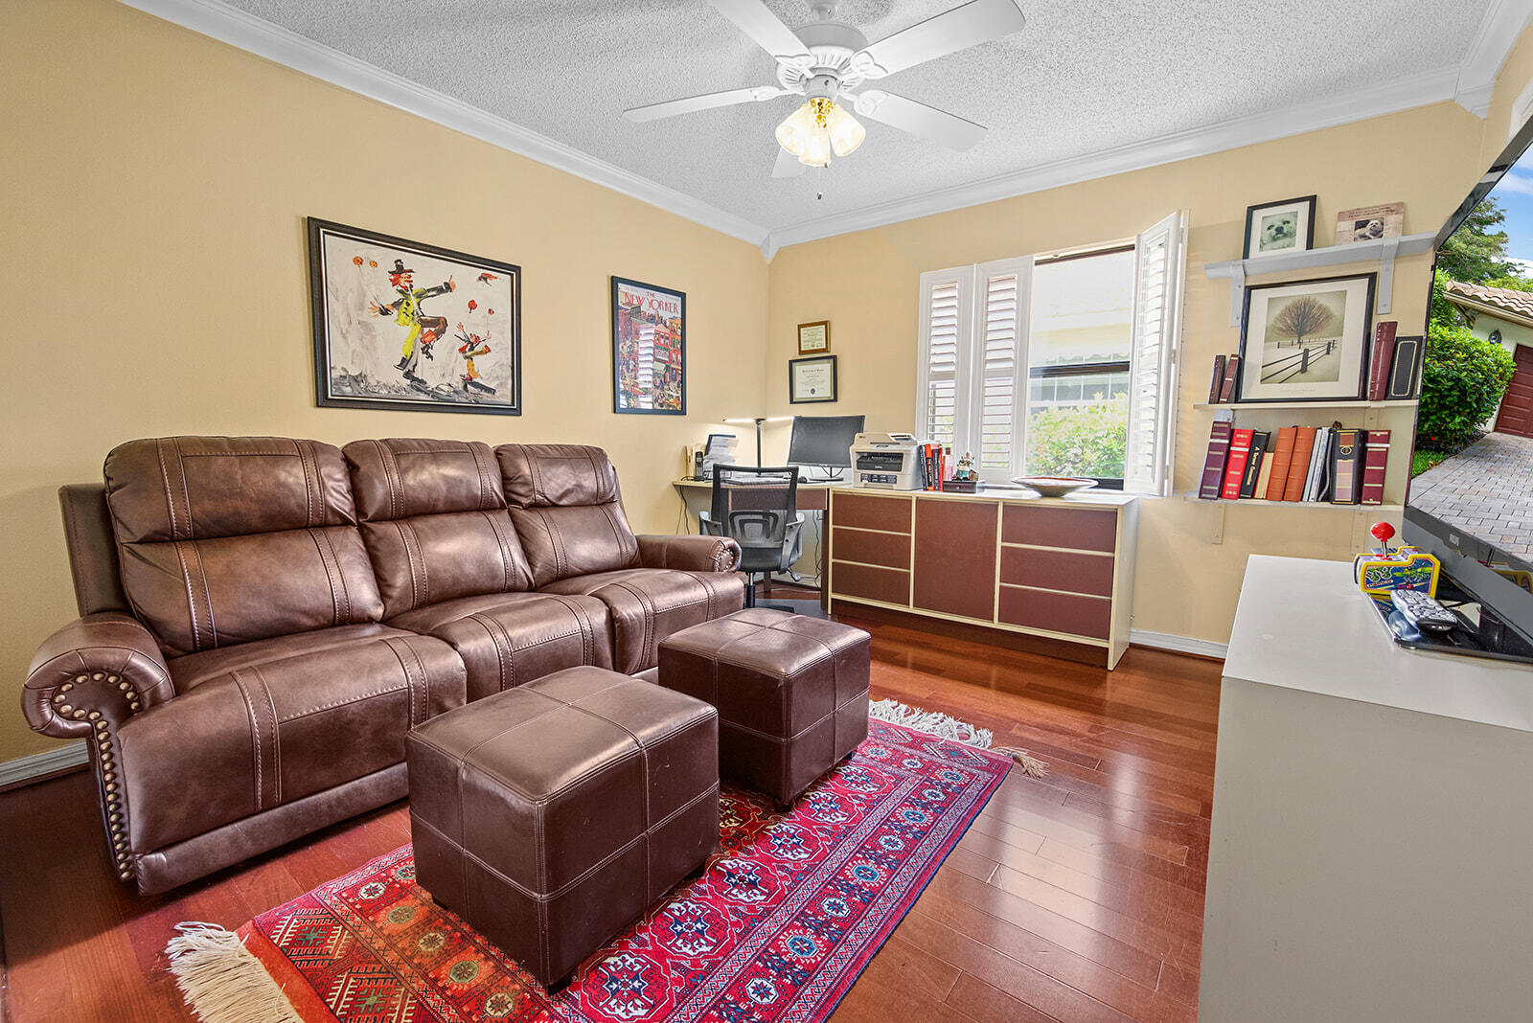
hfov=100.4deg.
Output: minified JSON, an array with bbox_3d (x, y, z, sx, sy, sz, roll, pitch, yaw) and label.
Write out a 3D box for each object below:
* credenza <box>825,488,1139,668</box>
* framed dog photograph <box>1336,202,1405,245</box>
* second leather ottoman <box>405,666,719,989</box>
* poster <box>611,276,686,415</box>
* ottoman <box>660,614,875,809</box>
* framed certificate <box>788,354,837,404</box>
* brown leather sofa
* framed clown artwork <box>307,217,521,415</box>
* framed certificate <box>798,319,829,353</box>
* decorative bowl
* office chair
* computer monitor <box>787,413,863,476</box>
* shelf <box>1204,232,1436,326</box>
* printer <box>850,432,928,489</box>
[{"bbox_3d":[1.127,0.281,3.541,1.530,0.765,0.455,5,8,38],"label":"credenza"},{"bbox_3d":[2.436,-1.137,2.582,0.195,0.180,0.020,5,-5,38],"label":"framed dog photograph"},{"bbox_3d":[-0.447,0.644,1.450,0.470,0.425,0.470,5,7,35],"label":"second leather ottoman"},{"bbox_3d":[-0.666,-0.920,3.656,0.030,0.718,0.540,5,8,38],"label":"poster"},{"bbox_3d":[0.006,0.584,2.048,0.470,0.425,0.470,5,8,38],"label":"ottoman"},{"bbox_3d":[0.316,-0.888,4.332,0.392,0.300,0.020,5,8,38],"label":"framed certificate"},{"bbox_3d":[-1.107,0.252,2.394,0.960,1.044,2.235,5,8,38],"label":"brown leather sofa"},{"bbox_3d":[-1.428,-0.767,2.699,0.036,0.688,0.838,5,8,38],"label":"framed clown artwork"},{"bbox_3d":[0.324,-1.167,4.317,0.237,0.200,0.027,5,8,38],"label":"framed certificate"},{"bbox_3d":[1.457,-0.113,3.238,0.400,0.087,0.400,5,8,38],"label":"decorative bowl"},{"bbox_3d":[-0.076,0.186,3.640,0.600,0.900,0.600,1,6,4],"label":"office chair"},{"bbox_3d":[0.381,-0.381,4.036,0.545,0.420,0.200,5,8,38],"label":"computer monitor"},{"bbox_3d":[2.260,-0.943,2.672,0.705,0.243,0.236,5,8,38],"label":"shelf"},{"bbox_3d":[0.758,-0.294,3.791,0.405,0.320,0.390,5,7,36],"label":"printer"}]

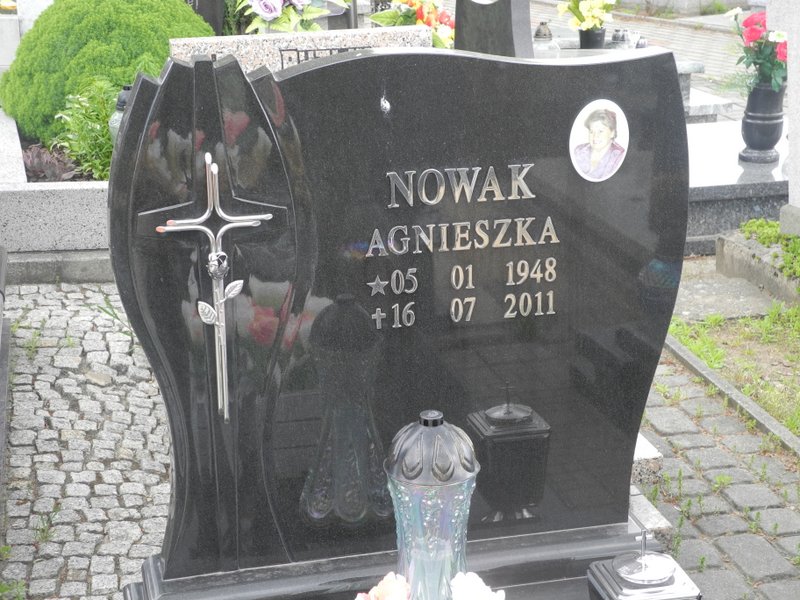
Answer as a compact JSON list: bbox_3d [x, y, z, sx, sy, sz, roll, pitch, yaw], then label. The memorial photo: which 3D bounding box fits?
[{"bbox_3d":[0.291,-0.233,2.297,0.091,0.122,0.010,-5,17,-13],"label":"memorial photo"}]

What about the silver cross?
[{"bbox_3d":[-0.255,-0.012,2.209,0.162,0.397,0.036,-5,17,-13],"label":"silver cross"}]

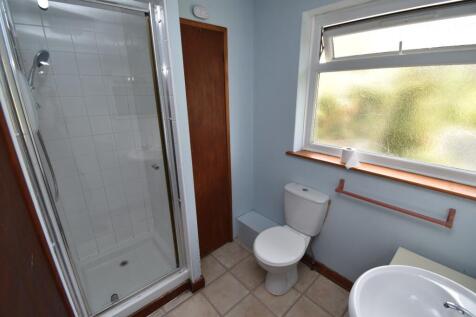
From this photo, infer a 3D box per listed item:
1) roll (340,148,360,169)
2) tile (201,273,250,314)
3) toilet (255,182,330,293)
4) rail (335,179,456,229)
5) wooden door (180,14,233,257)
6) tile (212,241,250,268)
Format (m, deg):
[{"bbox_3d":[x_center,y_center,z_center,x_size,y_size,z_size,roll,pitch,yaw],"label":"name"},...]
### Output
[{"bbox_3d":[0.830,-0.009,1.460,0.106,0.105,0.106,-15,23,-38],"label":"roll"},{"bbox_3d":[-0.099,1.119,1.668,0.283,0.011,0.283,-15,23,-38],"label":"tile"},{"bbox_3d":[0.395,0.701,1.650,0.615,0.782,0.371,-15,23,-38],"label":"toilet"},{"bbox_3d":[0.950,0.264,1.279,0.072,0.092,0.603,-15,23,-38],"label":"rail"},{"bbox_3d":[-0.282,-0.013,1.774,0.515,2.086,0.047,-15,23,-38],"label":"wooden door"},{"bbox_3d":[-0.067,0.994,2.059,0.283,0.011,0.279,-15,23,-38],"label":"tile"}]

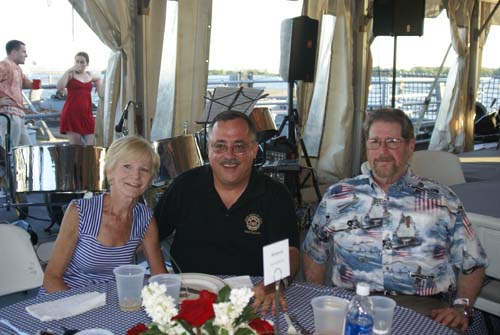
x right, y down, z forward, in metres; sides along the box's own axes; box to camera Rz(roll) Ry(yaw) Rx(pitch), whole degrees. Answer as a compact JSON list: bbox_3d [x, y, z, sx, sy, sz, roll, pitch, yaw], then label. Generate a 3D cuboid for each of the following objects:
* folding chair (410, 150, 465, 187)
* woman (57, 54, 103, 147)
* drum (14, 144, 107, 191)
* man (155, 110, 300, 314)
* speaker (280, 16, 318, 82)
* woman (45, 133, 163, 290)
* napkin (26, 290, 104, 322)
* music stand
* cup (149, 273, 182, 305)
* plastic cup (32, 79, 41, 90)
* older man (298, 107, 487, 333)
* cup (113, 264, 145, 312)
[{"bbox_3d":[1.284,0.326,4.055,0.460,0.850,0.500,-2,9,-11],"label":"folding chair"},{"bbox_3d":[-2.072,-0.571,7.101,0.540,1.640,0.360,1,9,6],"label":"woman"},{"bbox_3d":[-1.220,0.006,3.750,0.600,0.280,0.600,0,-1,0],"label":"drum"},{"bbox_3d":[-0.074,0.452,1.948,0.550,1.280,0.660,0,9,-2],"label":"man"},{"bbox_3d":[0.483,-1.151,5.700,0.400,0.630,0.380,-7,12,-38],"label":"speaker"},{"bbox_3d":[-0.491,0.493,1.975,0.460,1.190,0.620,-3,10,-19],"label":"woman"},{"bbox_3d":[-0.520,0.384,1.669,0.205,0.025,0.115,-8,12,-40],"label":"napkin"},{"bbox_3d":[-0.176,0.013,4.612,0.500,1.290,0.450,-5,10,-26],"label":"music stand"},{"bbox_3d":[-0.226,0.356,1.570,0.089,0.112,0.089,0,9,0],"label":"cup"},{"bbox_3d":[-2.483,-0.966,6.800,0.095,0.120,0.095,0,9,0],"label":"plastic cup"},{"bbox_3d":[0.489,0.447,1.978,0.630,1.280,0.700,3,10,17],"label":"older man"},{"bbox_3d":[-0.335,0.344,1.640,0.089,0.112,0.089,0,9,0],"label":"cup"}]

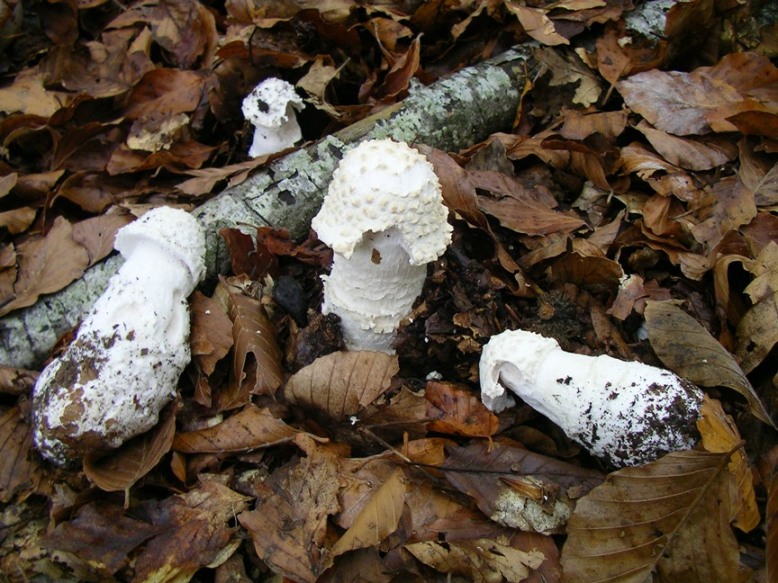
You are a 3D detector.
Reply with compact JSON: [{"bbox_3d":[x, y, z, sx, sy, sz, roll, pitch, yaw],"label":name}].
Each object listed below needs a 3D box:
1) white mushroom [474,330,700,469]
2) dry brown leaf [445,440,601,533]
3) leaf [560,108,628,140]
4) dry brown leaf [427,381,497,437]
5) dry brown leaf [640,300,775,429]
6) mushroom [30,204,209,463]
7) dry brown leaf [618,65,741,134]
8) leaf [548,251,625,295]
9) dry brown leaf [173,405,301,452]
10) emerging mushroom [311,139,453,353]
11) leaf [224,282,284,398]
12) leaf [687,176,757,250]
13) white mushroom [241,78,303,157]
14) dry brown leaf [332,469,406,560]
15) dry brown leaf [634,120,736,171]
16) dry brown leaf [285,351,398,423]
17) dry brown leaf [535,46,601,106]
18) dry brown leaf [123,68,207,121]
[{"bbox_3d":[0.098,0.049,0.422,0.112,0.054,0.054,16,45,16],"label":"white mushroom"},{"bbox_3d":[0.064,0.092,0.401,0.077,0.014,0.041,3,51,2],"label":"dry brown leaf"},{"bbox_3d":[0.141,-0.115,0.587,0.049,0.011,0.029,-1,57,3],"label":"leaf"},{"bbox_3d":[0.035,0.056,0.413,0.036,0.010,0.028,4,55,4],"label":"dry brown leaf"},{"bbox_3d":[0.157,0.035,0.428,0.031,0.018,0.087,-21,53,-12],"label":"dry brown leaf"},{"bbox_3d":[-0.125,0.021,0.405,0.057,0.056,0.130,25,63,-15],"label":"mushroom"},{"bbox_3d":[0.214,-0.141,0.632,0.088,0.012,0.058,12,62,7],"label":"dry brown leaf"},{"bbox_3d":[0.115,-0.011,0.497,0.042,0.015,0.029,-2,68,-1],"label":"leaf"},{"bbox_3d":[-0.074,0.068,0.424,0.065,0.014,0.024,-2,58,-1],"label":"dry brown leaf"},{"bbox_3d":[-0.007,-0.012,0.440,0.070,0.128,0.070,5,43,0],"label":"emerging mushroom"},{"bbox_3d":[-0.069,0.023,0.435,0.023,0.016,0.066,-7,63,-8],"label":"leaf"},{"bbox_3d":[0.205,-0.047,0.515,0.061,0.012,0.024,-37,60,-17],"label":"leaf"},{"bbox_3d":[-0.083,-0.124,0.607,0.044,0.068,0.044,-1,43,0],"label":"white mushroom"},{"bbox_3d":[-0.004,0.099,0.370,0.015,0.010,0.051,30,56,23],"label":"dry brown leaf"},{"bbox_3d":[0.204,-0.101,0.598,0.072,0.012,0.032,22,65,11],"label":"dry brown leaf"},{"bbox_3d":[-0.021,0.042,0.415,0.055,0.012,0.035,-37,70,-18],"label":"dry brown leaf"},{"bbox_3d":[0.139,-0.167,0.657,0.033,0.012,0.058,-39,73,-14],"label":"dry brown leaf"},{"bbox_3d":[-0.159,-0.141,0.609,0.047,0.013,0.055,9,59,0],"label":"dry brown leaf"}]

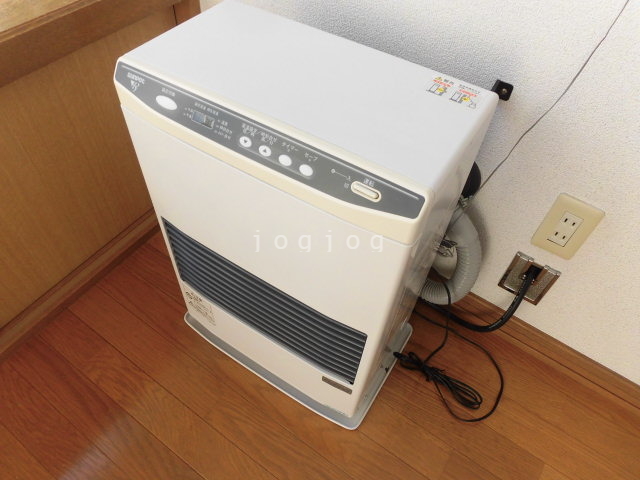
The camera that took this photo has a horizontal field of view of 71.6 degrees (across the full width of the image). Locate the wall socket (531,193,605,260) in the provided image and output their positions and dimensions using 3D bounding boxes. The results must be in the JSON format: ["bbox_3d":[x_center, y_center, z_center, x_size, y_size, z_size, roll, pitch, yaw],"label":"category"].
[{"bbox_3d":[0.396,-0.015,0.716,0.070,0.120,0.010,29,56,19],"label":"wall socket"}]

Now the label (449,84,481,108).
[{"bbox_3d":[0.169,-0.163,0.506,0.034,0.001,0.036,27,55,18],"label":"label"}]

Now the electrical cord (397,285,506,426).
[{"bbox_3d":[0.263,0.222,0.866,0.228,0.110,0.185,29,56,19],"label":"electrical cord"}]

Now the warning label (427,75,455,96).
[{"bbox_3d":[0.139,-0.179,0.518,0.024,0.001,0.036,27,55,18],"label":"warning label"}]

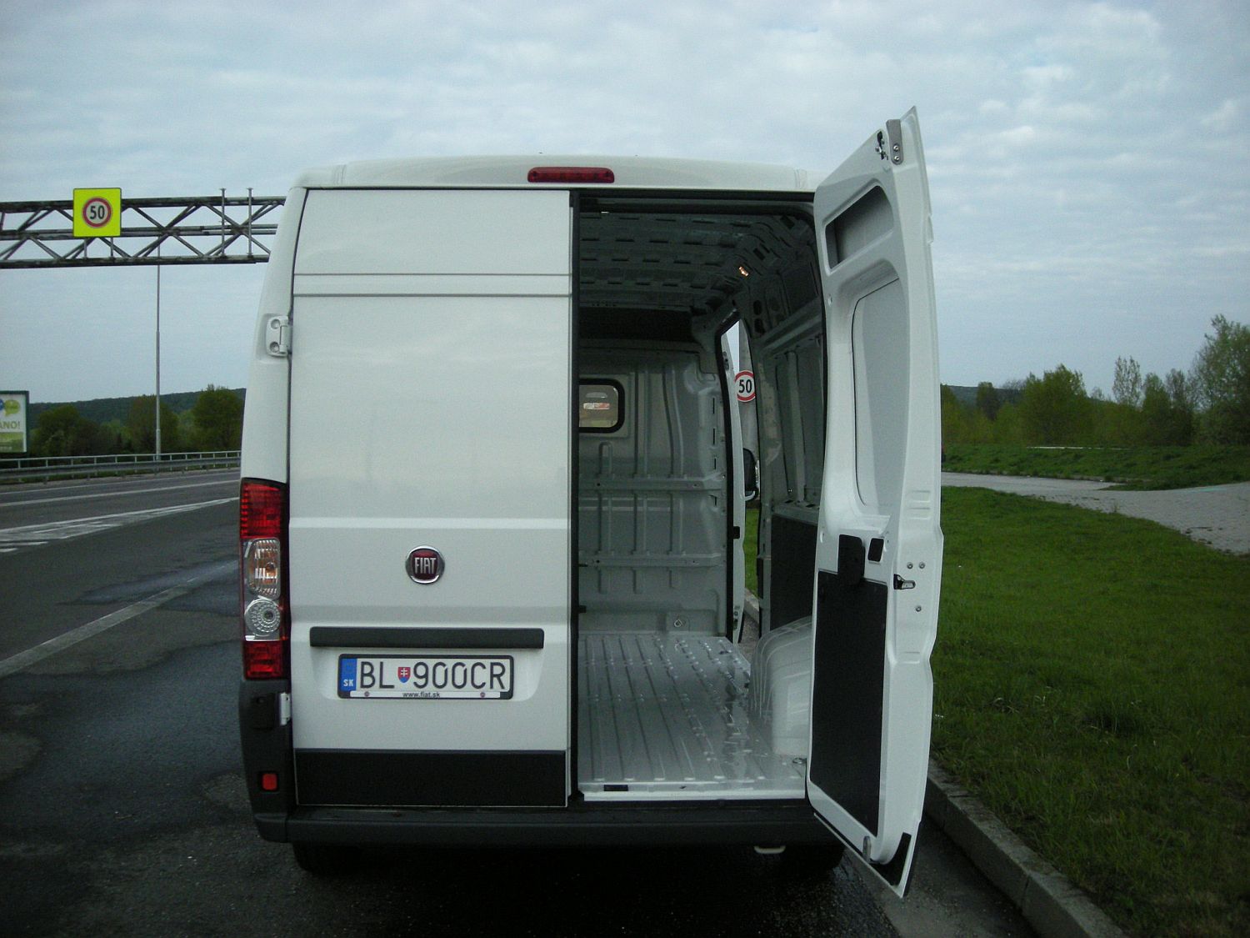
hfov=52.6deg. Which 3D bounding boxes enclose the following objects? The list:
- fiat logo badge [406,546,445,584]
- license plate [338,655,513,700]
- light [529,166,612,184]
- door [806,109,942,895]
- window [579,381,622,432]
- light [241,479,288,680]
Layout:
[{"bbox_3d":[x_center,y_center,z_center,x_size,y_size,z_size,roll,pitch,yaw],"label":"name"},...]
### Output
[{"bbox_3d":[-0.610,0.294,3.865,0.120,0.120,0.018,0,1,-2],"label":"fiat logo badge"},{"bbox_3d":[-0.609,0.635,3.865,0.535,0.137,0.020,0,1,-2],"label":"license plate"},{"bbox_3d":[-0.167,-0.912,3.920,0.265,0.056,0.060,0,1,-2],"label":"light"},{"bbox_3d":[0.655,0.083,3.440,0.140,1.890,0.845,0,1,-5],"label":"door"},{"bbox_3d":[-0.274,-0.340,6.880,0.530,0.290,0.035,0,1,-2],"label":"window"},{"bbox_3d":[-1.115,0.343,3.935,0.160,0.620,0.150,0,1,-2],"label":"light"}]

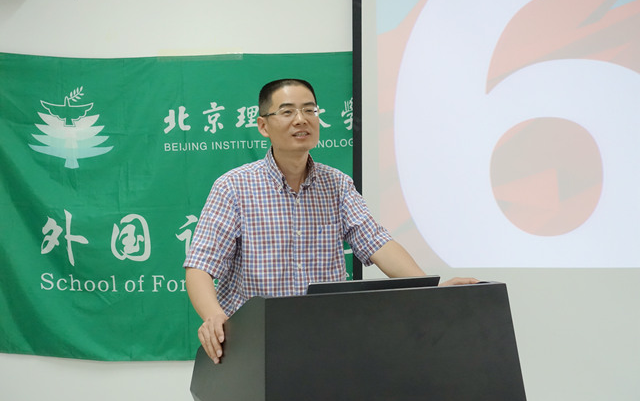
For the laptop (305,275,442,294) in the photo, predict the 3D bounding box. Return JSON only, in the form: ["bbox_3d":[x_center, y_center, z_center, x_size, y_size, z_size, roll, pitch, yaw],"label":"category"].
[{"bbox_3d":[0.074,0.300,1.765,0.350,0.230,0.300,0,0,-25],"label":"laptop"}]

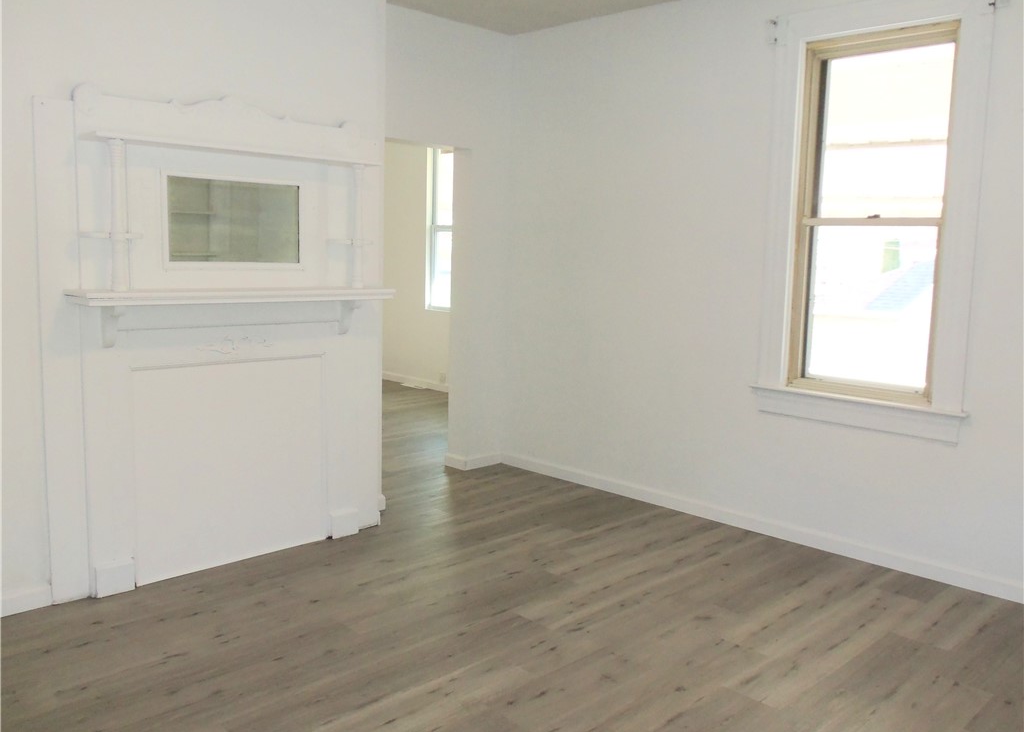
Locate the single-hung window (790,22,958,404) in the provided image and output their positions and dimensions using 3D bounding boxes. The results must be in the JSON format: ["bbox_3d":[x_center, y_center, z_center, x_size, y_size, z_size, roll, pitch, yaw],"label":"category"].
[{"bbox_3d":[1.683,-0.696,3.885,0.100,1.662,0.690,-5,10,-44],"label":"single-hung window"}]

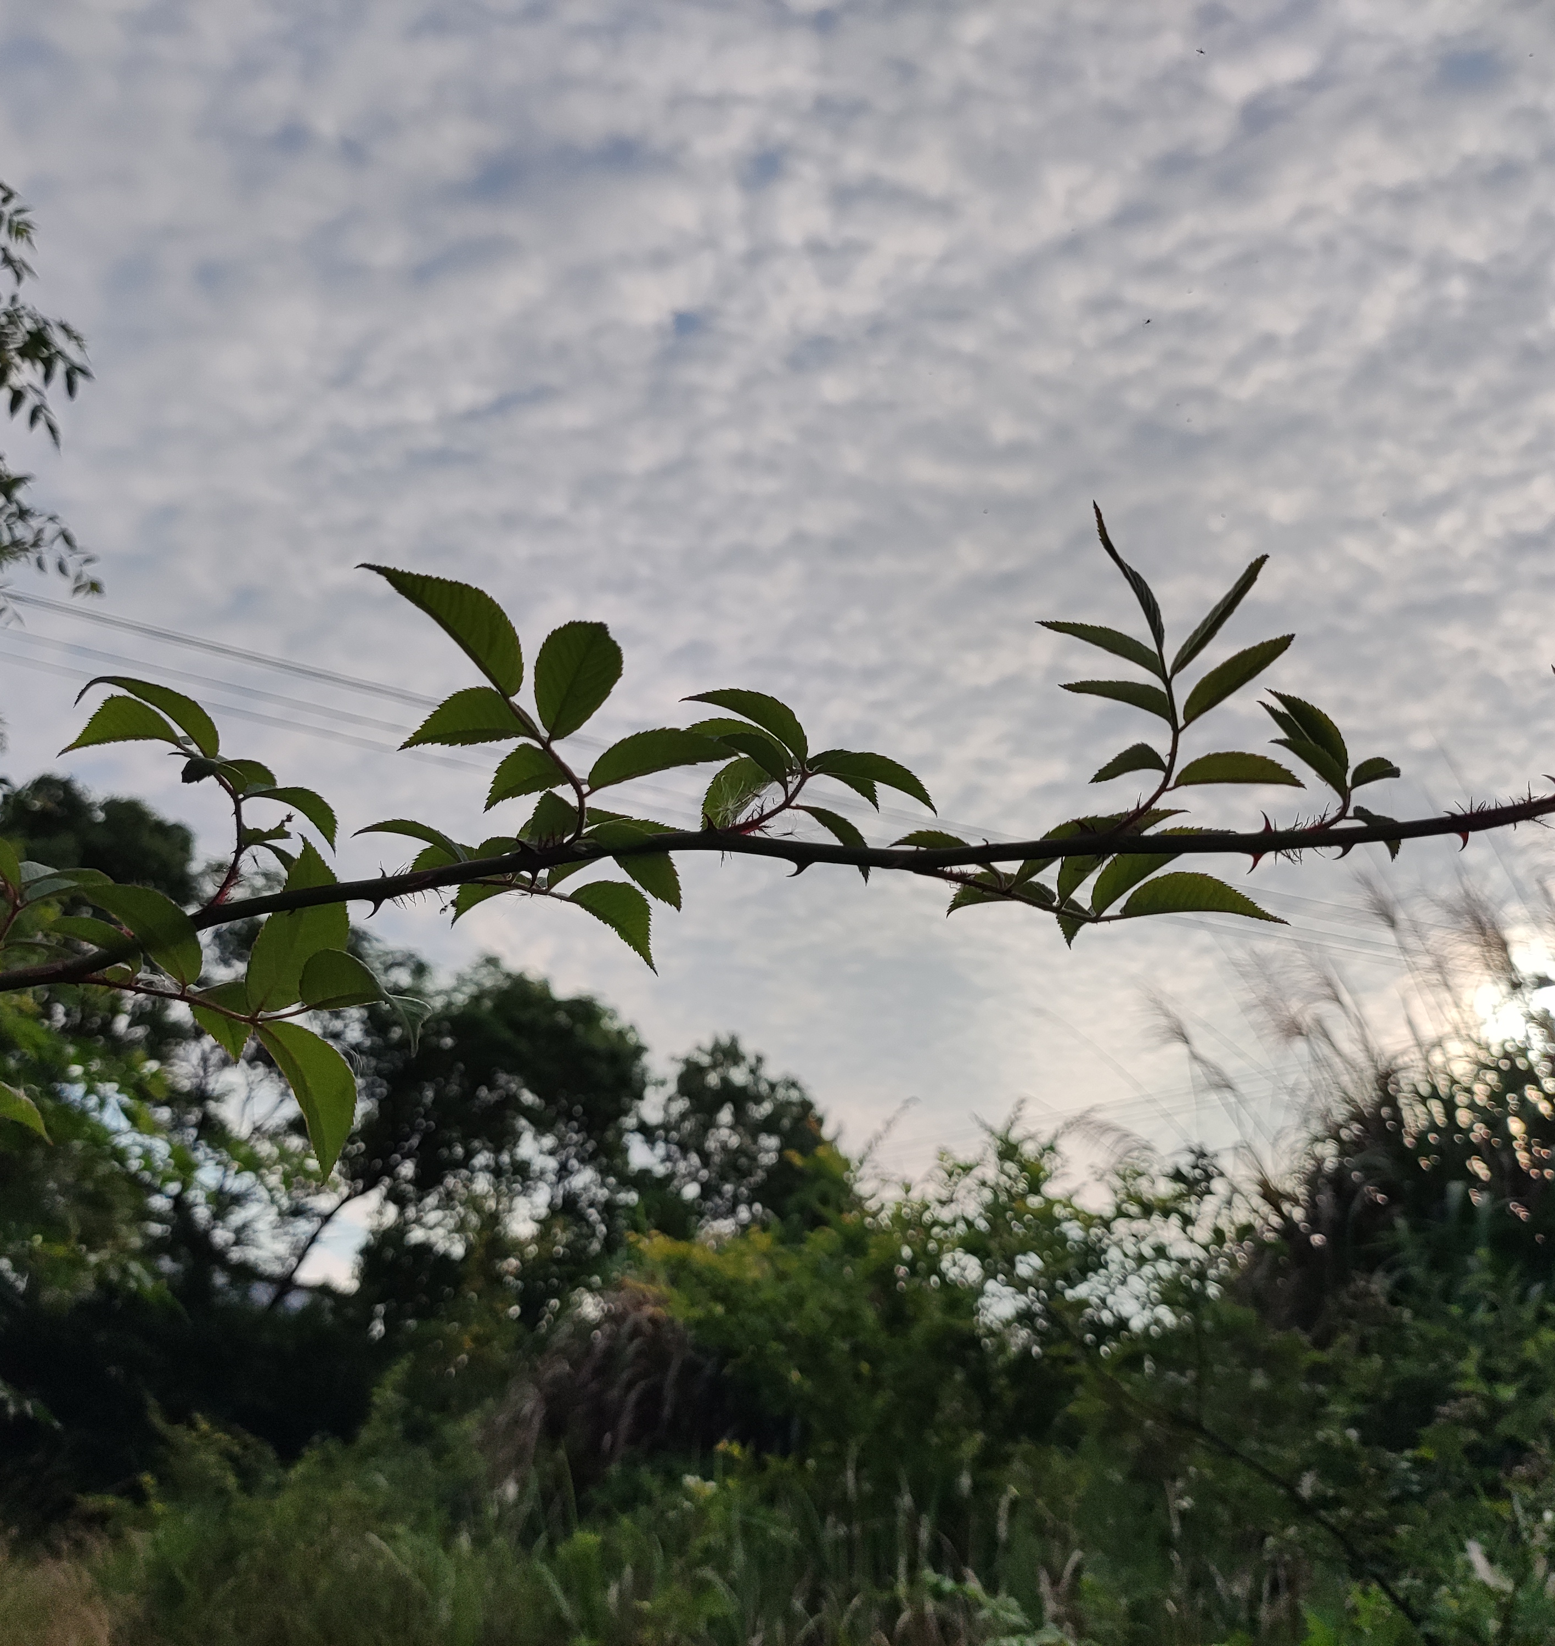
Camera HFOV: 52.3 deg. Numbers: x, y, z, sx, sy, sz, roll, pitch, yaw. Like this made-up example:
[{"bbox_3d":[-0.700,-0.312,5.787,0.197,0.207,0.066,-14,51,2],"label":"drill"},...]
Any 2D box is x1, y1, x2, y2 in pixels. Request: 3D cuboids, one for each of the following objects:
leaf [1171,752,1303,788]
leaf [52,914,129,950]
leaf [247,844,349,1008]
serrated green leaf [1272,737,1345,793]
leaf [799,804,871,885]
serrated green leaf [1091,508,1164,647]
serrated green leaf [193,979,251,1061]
[{"bbox_3d":[0.129,-0.015,0.444,0.038,0.007,0.017,0,-37,-5],"label":"leaf"},{"bbox_3d":[-0.165,0.029,0.382,0.023,0.006,0.015,29,-49,6],"label":"leaf"},{"bbox_3d":[-0.135,0.029,0.448,0.026,0.050,0.008,12,-5,5],"label":"leaf"},{"bbox_3d":[0.144,-0.016,0.430,0.026,0.005,0.012,36,-18,6],"label":"serrated green leaf"},{"bbox_3d":[0.017,0.006,0.460,0.006,0.028,0.013,-41,0,-11],"label":"leaf"},{"bbox_3d":[0.094,-0.065,0.420,0.006,0.046,0.012,-23,-8,0],"label":"serrated green leaf"},{"bbox_3d":[-0.156,0.056,0.446,0.018,0.008,0.027,6,-48,29],"label":"serrated green leaf"}]

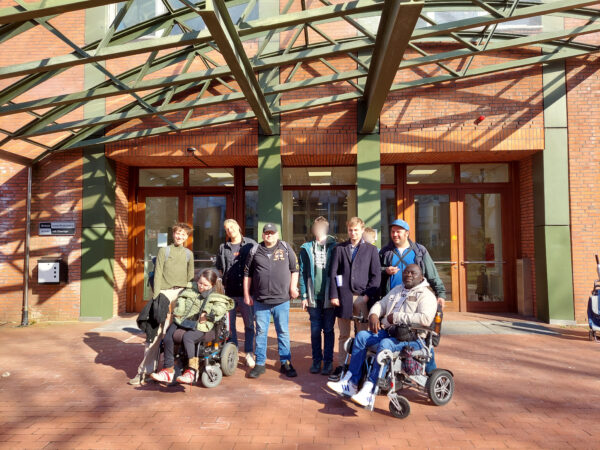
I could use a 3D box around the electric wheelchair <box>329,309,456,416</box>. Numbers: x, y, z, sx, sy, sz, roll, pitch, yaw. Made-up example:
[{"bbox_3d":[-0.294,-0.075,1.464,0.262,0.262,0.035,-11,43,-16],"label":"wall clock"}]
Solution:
[{"bbox_3d":[0.822,1.115,3.712,1.000,0.920,0.620,2,-3,-32],"label":"electric wheelchair"}]

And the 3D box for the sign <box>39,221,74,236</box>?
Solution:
[{"bbox_3d":[-4.661,0.075,7.988,0.705,0.292,0.030,0,-3,3],"label":"sign"}]

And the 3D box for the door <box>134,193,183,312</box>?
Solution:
[{"bbox_3d":[-2.950,0.556,8.735,1.050,2.557,0.080,0,-3,3],"label":"door"}]

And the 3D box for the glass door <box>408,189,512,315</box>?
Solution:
[{"bbox_3d":[3.239,0.515,8.394,2.058,2.498,0.080,0,-3,3],"label":"glass door"}]

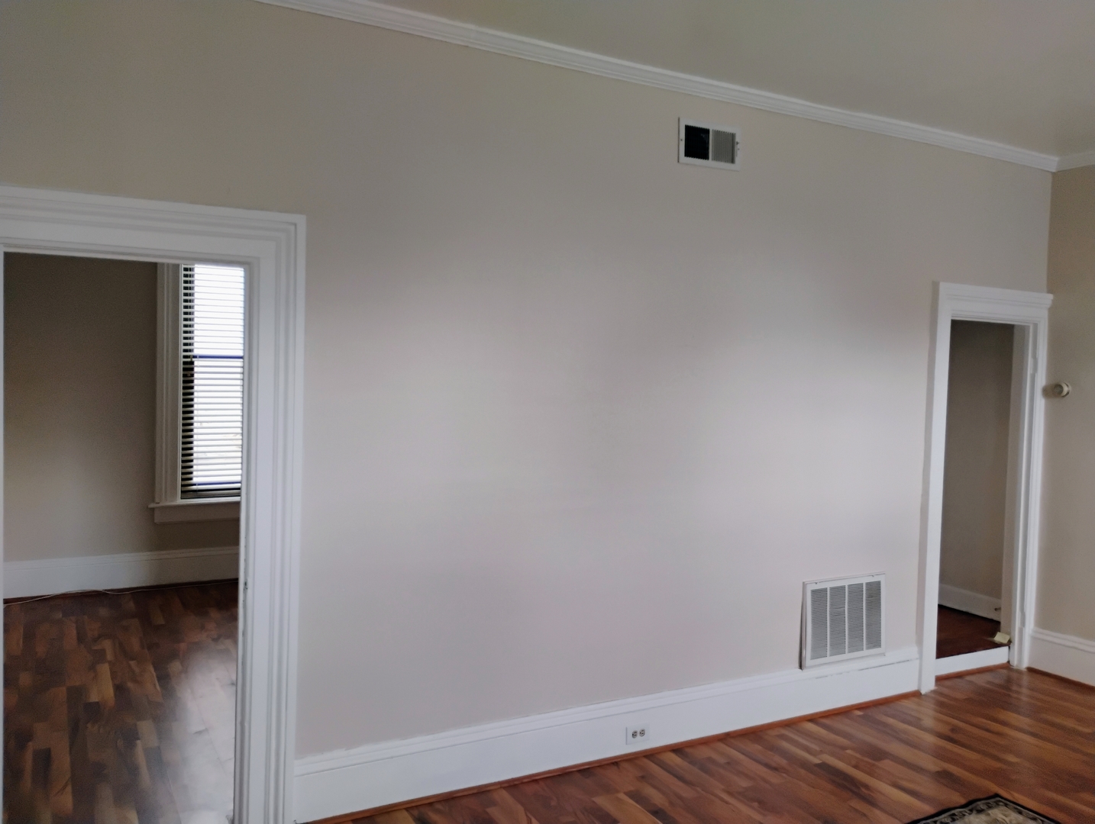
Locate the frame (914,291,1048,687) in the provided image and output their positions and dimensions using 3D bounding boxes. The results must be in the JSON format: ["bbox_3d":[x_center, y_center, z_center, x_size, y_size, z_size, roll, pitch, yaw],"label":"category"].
[{"bbox_3d":[2.423,0.416,4.999,0.965,2.207,0.140,0,3,-28],"label":"frame"}]

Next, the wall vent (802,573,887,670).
[{"bbox_3d":[1.502,1.050,4.480,0.550,0.422,0.045,0,3,-28],"label":"wall vent"}]

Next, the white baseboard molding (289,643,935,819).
[{"bbox_3d":[0.548,1.389,3.998,3.302,0.245,0.025,0,3,-28],"label":"white baseboard molding"}]

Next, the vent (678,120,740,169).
[{"bbox_3d":[0.722,-1.190,3.952,0.350,0.194,0.020,0,3,-28],"label":"vent"}]

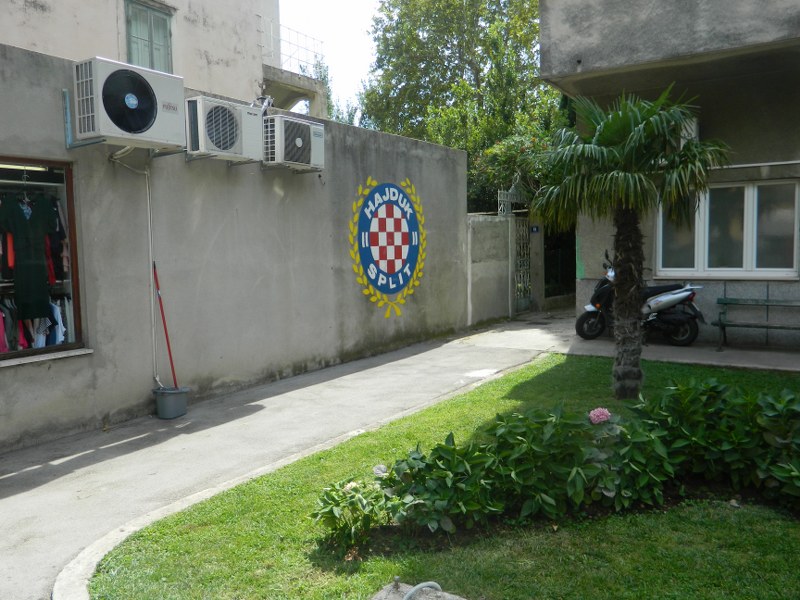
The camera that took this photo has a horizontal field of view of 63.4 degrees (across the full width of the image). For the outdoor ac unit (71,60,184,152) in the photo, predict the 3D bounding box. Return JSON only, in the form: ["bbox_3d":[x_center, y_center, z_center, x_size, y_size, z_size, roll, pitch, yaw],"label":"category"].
[{"bbox_3d":[-2.148,-1.544,5.208,0.300,0.575,0.787,2,6,34],"label":"outdoor ac unit"}]

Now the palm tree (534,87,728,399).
[{"bbox_3d":[2.160,-0.522,6.190,1.728,2.916,1.728,1,5,20],"label":"palm tree"}]

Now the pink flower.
[{"bbox_3d":[1.286,0.741,4.150,0.150,0.115,0.150,1,5,17],"label":"pink flower"}]

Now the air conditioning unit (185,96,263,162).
[{"bbox_3d":[-1.615,-1.546,5.971,0.260,0.474,0.711,2,6,34],"label":"air conditioning unit"}]

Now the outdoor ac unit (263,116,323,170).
[{"bbox_3d":[-1.092,-1.611,6.747,0.255,0.466,0.641,2,6,34],"label":"outdoor ac unit"}]

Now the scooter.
[{"bbox_3d":[3.463,-0.015,9.450,1.814,1.300,0.700,2,6,34],"label":"scooter"}]

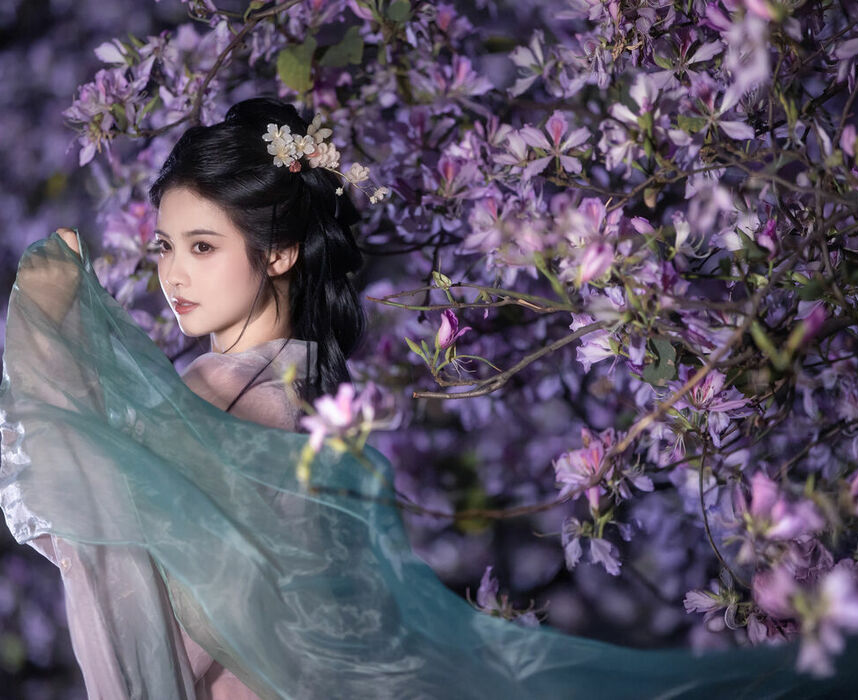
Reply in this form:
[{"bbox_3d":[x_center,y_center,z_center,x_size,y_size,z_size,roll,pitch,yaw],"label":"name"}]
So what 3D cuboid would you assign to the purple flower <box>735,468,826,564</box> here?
[{"bbox_3d":[0.362,0.172,5.250,0.088,0.097,0.080,0,0,-20],"label":"purple flower"}]

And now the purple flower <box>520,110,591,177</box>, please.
[{"bbox_3d":[0.142,-0.233,5.750,0.079,0.074,0.050,0,0,0],"label":"purple flower"}]

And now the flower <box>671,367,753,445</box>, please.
[{"bbox_3d":[0.307,0.062,5.550,0.089,0.085,0.075,0,0,0],"label":"flower"}]

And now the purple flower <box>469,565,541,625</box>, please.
[{"bbox_3d":[0.085,0.274,5.700,0.083,0.073,0.070,0,0,0],"label":"purple flower"}]

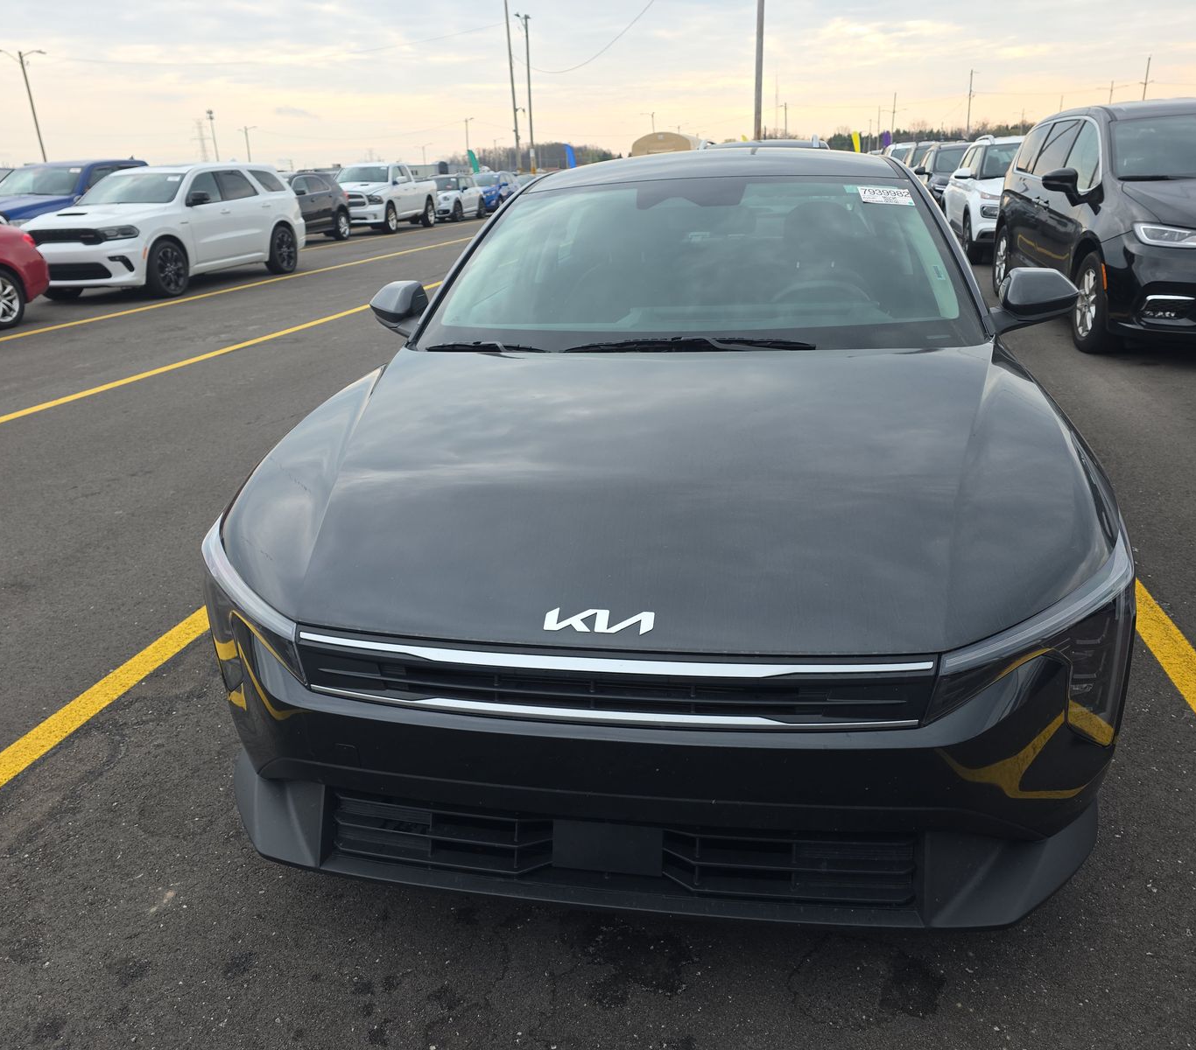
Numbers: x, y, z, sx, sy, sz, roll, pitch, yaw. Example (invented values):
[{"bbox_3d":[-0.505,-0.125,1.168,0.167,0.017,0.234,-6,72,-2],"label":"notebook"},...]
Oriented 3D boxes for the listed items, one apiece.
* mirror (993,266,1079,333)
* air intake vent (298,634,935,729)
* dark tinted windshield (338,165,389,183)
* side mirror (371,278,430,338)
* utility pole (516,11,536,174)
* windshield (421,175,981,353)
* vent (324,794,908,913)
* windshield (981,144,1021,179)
[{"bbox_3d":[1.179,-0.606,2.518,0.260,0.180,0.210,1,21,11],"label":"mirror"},{"bbox_3d":[-0.006,0.224,1.347,0.960,0.120,0.140,1,21,11],"label":"air intake vent"},{"bbox_3d":[-6.768,-10.159,26.959,1.550,0.470,0.650,1,21,11],"label":"dark tinted windshield"},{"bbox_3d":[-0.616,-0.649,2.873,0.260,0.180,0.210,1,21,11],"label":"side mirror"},{"bbox_3d":[-4.139,-24.356,54.838,0.900,10.300,0.400,1,21,11],"label":"utility pole"},{"bbox_3d":[0.252,-0.737,2.534,1.440,0.400,1.050,1,21,11],"label":"windshield"},{"bbox_3d":[0.011,0.523,1.470,0.950,0.160,0.140,1,21,11],"label":"vent"},{"bbox_3d":[5.826,-4.865,12.418,1.400,0.480,0.720,1,21,11],"label":"windshield"}]

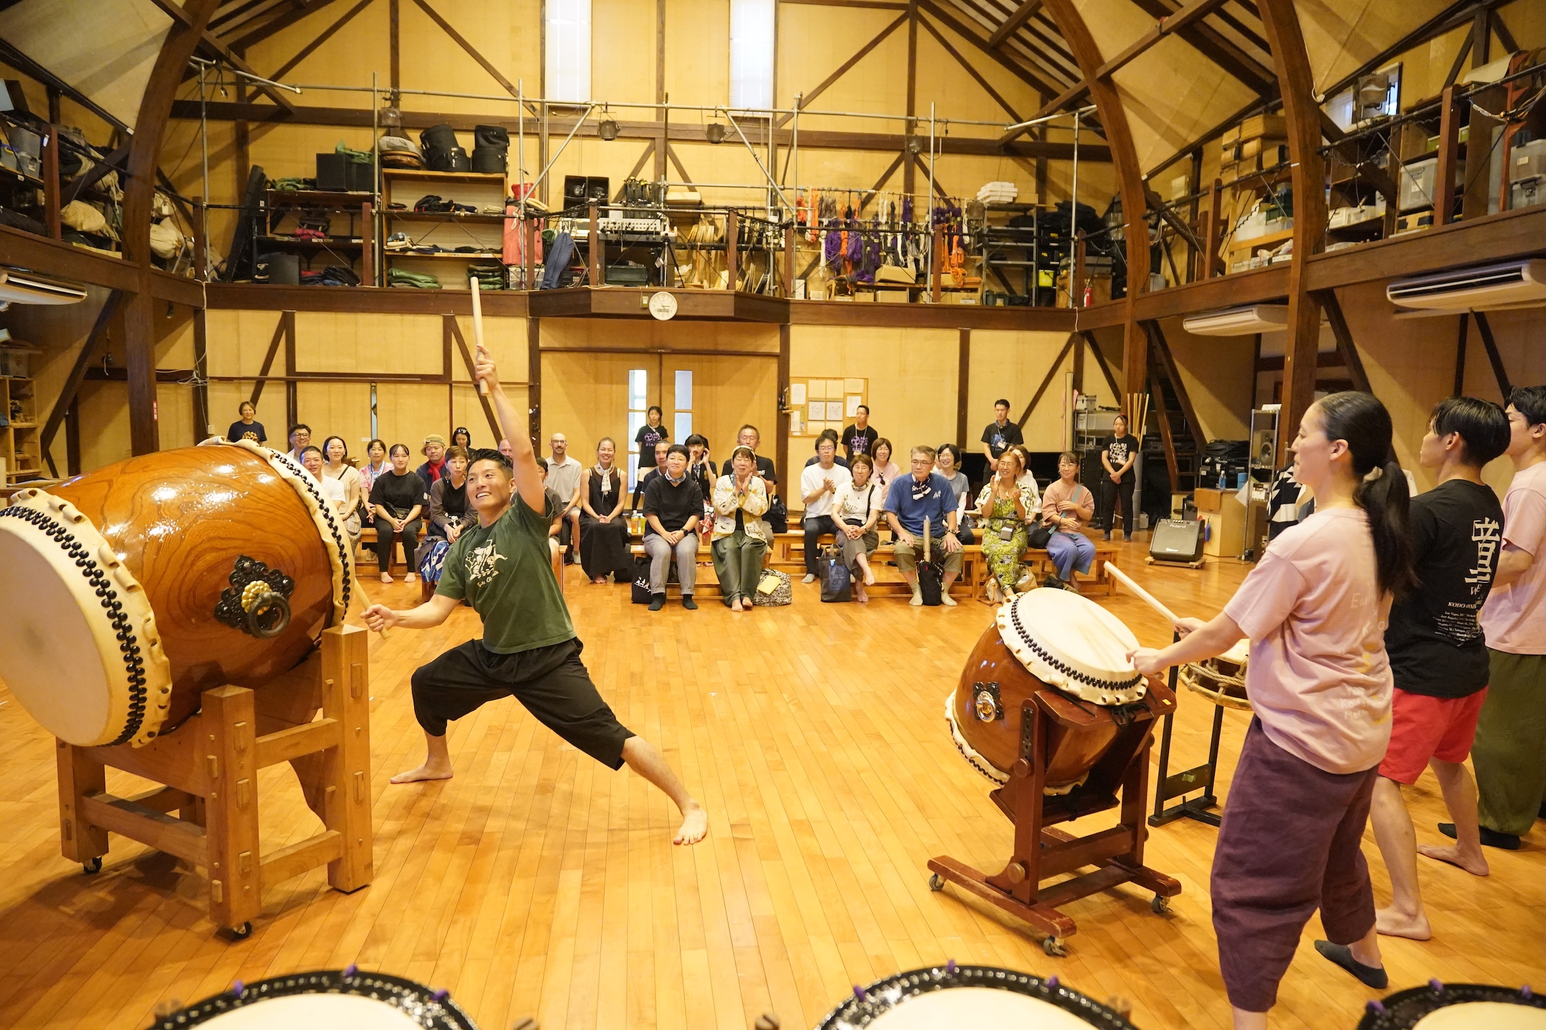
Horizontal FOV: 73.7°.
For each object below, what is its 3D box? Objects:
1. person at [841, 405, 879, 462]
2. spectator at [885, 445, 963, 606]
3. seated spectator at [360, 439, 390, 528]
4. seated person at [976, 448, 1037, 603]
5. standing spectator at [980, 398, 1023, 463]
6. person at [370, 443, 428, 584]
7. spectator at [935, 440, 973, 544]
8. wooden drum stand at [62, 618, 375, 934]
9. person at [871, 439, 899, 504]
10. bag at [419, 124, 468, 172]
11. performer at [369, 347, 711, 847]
[{"bbox_3d":[1.170,-0.600,13.506,0.480,1.670,0.300,2,6,6],"label":"person"},{"bbox_3d":[1.317,0.069,8.962,0.640,1.321,0.820,1,6,-4],"label":"spectator"},{"bbox_3d":[-4.053,-0.134,10.491,0.480,1.249,0.750,-1,6,-18],"label":"seated spectator"},{"bbox_3d":[2.058,0.091,9.075,0.520,1.278,0.800,1,6,0],"label":"seated person"},{"bbox_3d":[2.793,-0.503,12.502,0.520,1.750,0.300,3,6,16],"label":"standing spectator"},{"bbox_3d":[-3.370,-0.035,9.292,0.470,1.194,0.700,-1,6,-16],"label":"person"},{"bbox_3d":[1.777,-0.041,10.200,0.500,1.308,0.780,1,6,-2],"label":"spectator"},{"bbox_3d":[-1.859,0.794,3.417,0.920,0.880,0.490,4,7,29],"label":"wooden drum stand"},{"bbox_3d":[1.182,-0.146,11.001,0.500,1.338,0.750,0,6,-5],"label":"person"},{"bbox_3d":[-4.863,-5.438,15.316,0.670,0.719,0.560,0,6,-8],"label":"bag"},{"bbox_3d":[-0.954,0.261,4.018,1.400,1.800,0.680,3,6,17],"label":"performer"}]

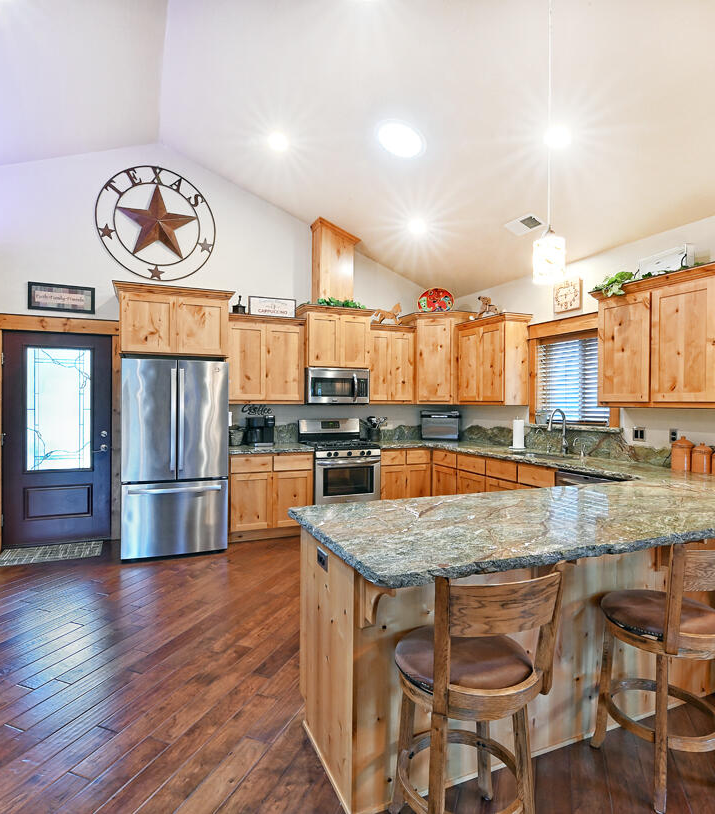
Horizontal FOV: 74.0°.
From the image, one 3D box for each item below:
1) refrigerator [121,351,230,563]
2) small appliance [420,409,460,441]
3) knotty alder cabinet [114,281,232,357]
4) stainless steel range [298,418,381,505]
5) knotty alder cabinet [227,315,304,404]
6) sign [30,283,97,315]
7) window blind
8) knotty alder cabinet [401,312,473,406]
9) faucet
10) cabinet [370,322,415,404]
[{"bbox_3d":[-1.771,0.465,4.630,0.903,1.770,0.792,0,0,-23],"label":"refrigerator"},{"bbox_3d":[1.048,0.234,5.998,0.450,0.390,0.290,0,0,22],"label":"small appliance"},{"bbox_3d":[-1.821,-0.800,4.743,1.078,0.645,0.680,0,0,-24],"label":"knotty alder cabinet"},{"bbox_3d":[-0.208,0.753,5.355,0.755,1.199,0.702,0,0,-23],"label":"stainless steel range"},{"bbox_3d":[-1.040,-0.496,5.261,0.870,0.932,0.380,0,0,-24],"label":"knotty alder cabinet"},{"bbox_3d":[-2.871,-1.055,4.622,0.557,0.257,0.025,0,0,-24],"label":"sign"},{"bbox_3d":[2.090,-0.257,4.574,0.060,0.840,0.850,0,0,-24],"label":"window blind"},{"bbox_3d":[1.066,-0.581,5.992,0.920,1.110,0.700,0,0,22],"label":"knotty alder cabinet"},{"bbox_3d":[1.866,0.237,4.420,0.260,0.440,0.080,0,0,-24],"label":"faucet"},{"bbox_3d":[0.365,-0.491,5.804,0.645,0.926,0.350,0,0,-23],"label":"cabinet"}]

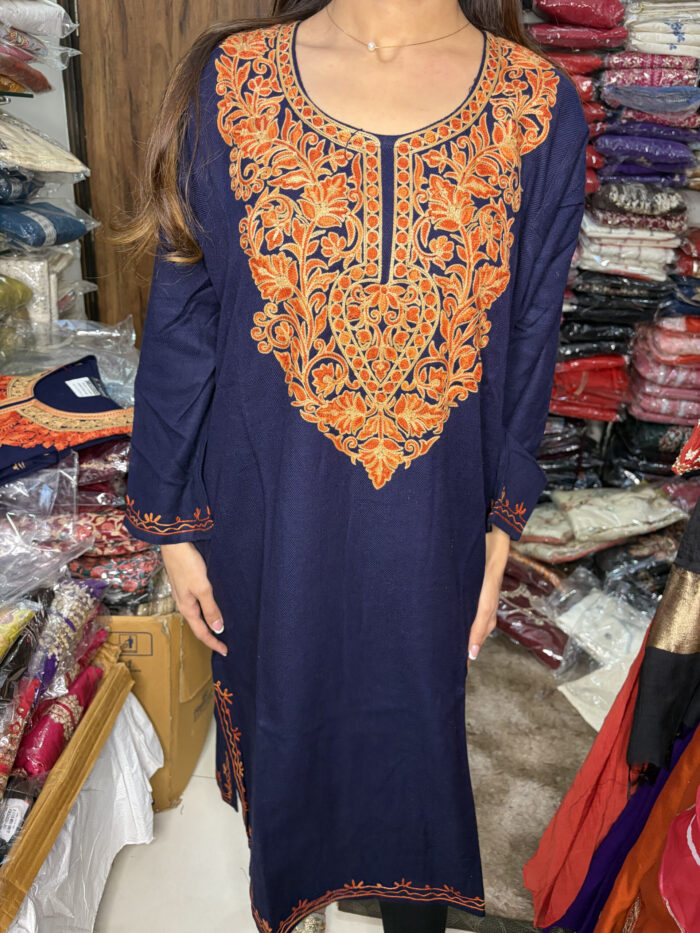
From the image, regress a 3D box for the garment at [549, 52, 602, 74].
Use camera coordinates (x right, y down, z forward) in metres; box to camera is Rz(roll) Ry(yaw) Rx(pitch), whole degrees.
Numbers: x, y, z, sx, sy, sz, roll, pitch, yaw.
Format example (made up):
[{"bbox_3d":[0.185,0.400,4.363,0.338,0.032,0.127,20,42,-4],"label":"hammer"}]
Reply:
[{"bbox_3d":[0.535,-1.068,1.925,0.250,0.052,0.310,0,16,0],"label":"garment"}]

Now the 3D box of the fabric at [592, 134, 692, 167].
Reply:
[{"bbox_3d":[0.776,-0.871,1.979,0.260,0.065,0.310,0,16,0],"label":"fabric"}]

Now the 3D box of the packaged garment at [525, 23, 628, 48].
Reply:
[{"bbox_3d":[0.579,-1.129,1.908,0.255,0.055,0.310,0,16,0],"label":"packaged garment"}]

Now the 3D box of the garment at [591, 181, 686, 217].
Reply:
[{"bbox_3d":[0.777,-0.753,2.012,0.255,0.070,0.310,0,16,0],"label":"garment"}]

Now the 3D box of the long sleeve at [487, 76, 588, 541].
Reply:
[{"bbox_3d":[0.230,-0.180,0.874,0.110,0.560,0.150,1,13,0],"label":"long sleeve"}]

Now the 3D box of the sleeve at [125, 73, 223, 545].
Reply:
[{"bbox_3d":[-0.208,-0.177,0.864,0.125,0.560,0.145,7,15,-2],"label":"sleeve"}]

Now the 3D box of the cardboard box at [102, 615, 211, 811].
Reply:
[{"bbox_3d":[-0.500,0.425,1.519,0.340,0.410,0.360,0,16,0],"label":"cardboard box"}]

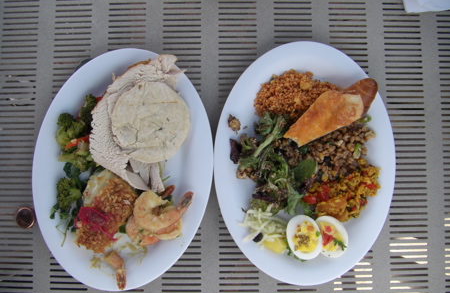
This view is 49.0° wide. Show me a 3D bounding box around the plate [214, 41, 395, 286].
[{"bbox_3d":[0.098,0.019,0.622,0.224,0.026,0.302,1,87,1],"label":"plate"}]

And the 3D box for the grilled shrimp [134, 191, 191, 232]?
[{"bbox_3d":[-0.075,0.079,0.600,0.071,0.022,0.049,2,87,1],"label":"grilled shrimp"}]

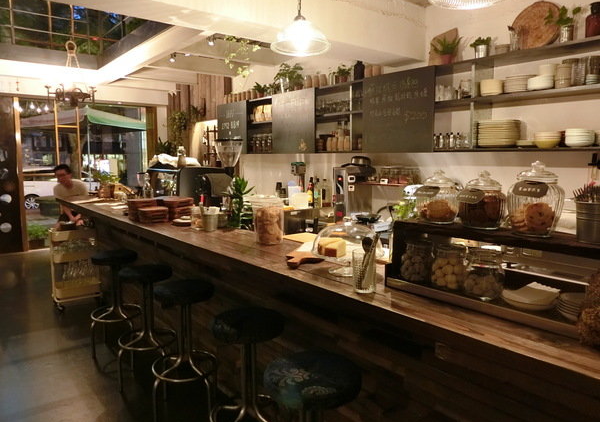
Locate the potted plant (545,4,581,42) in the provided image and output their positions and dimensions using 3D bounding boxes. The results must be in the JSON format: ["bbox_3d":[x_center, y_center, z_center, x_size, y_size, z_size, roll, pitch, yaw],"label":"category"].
[{"bbox_3d":[1.525,-1.082,2.507,0.170,0.214,0.185,-6,9,-39],"label":"potted plant"}]

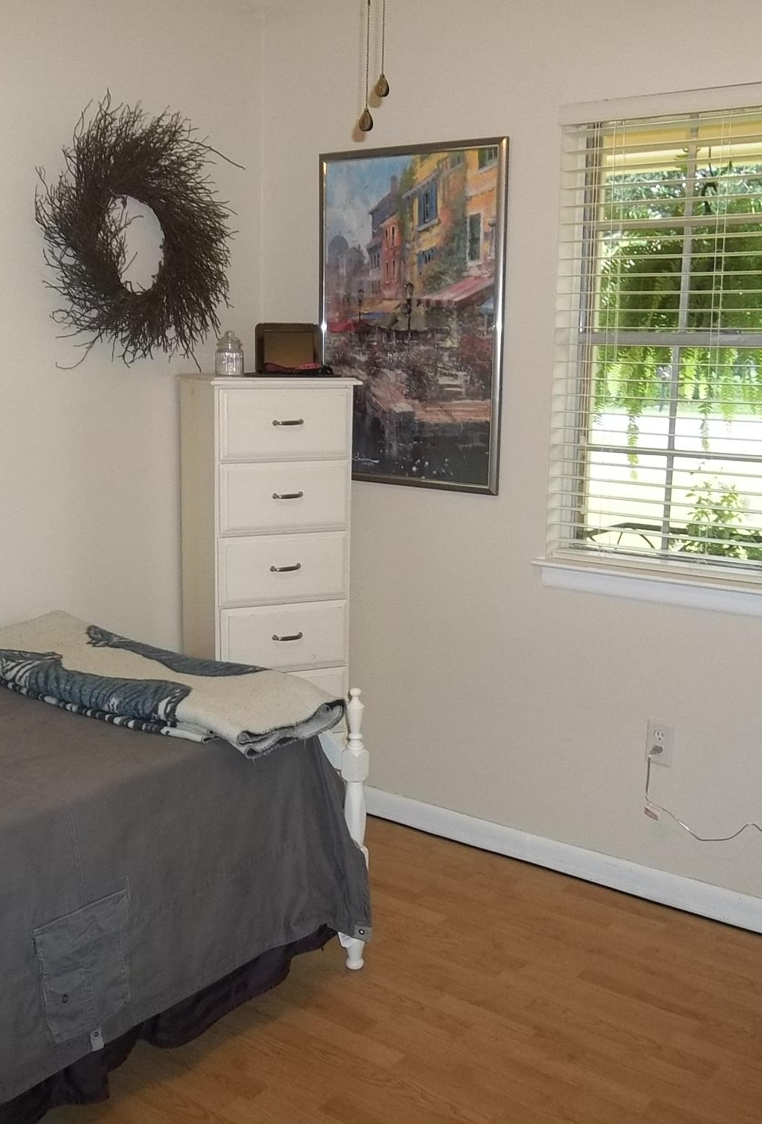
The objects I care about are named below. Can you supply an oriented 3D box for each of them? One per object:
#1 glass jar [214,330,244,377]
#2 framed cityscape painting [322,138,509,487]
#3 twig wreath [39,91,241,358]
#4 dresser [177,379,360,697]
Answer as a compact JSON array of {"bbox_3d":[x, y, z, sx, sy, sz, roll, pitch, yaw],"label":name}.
[{"bbox_3d":[-0.403,-0.551,3.105,0.078,0.118,0.078,1,11,0],"label":"glass jar"},{"bbox_3d":[0.067,-0.670,3.244,0.622,0.922,0.025,8,13,35],"label":"framed cityscape painting"},{"bbox_3d":[-0.620,-0.859,3.059,0.120,0.650,0.660,8,13,35],"label":"twig wreath"},{"bbox_3d":[-0.314,0.155,3.301,0.408,1.343,0.370,-4,12,-22],"label":"dresser"}]

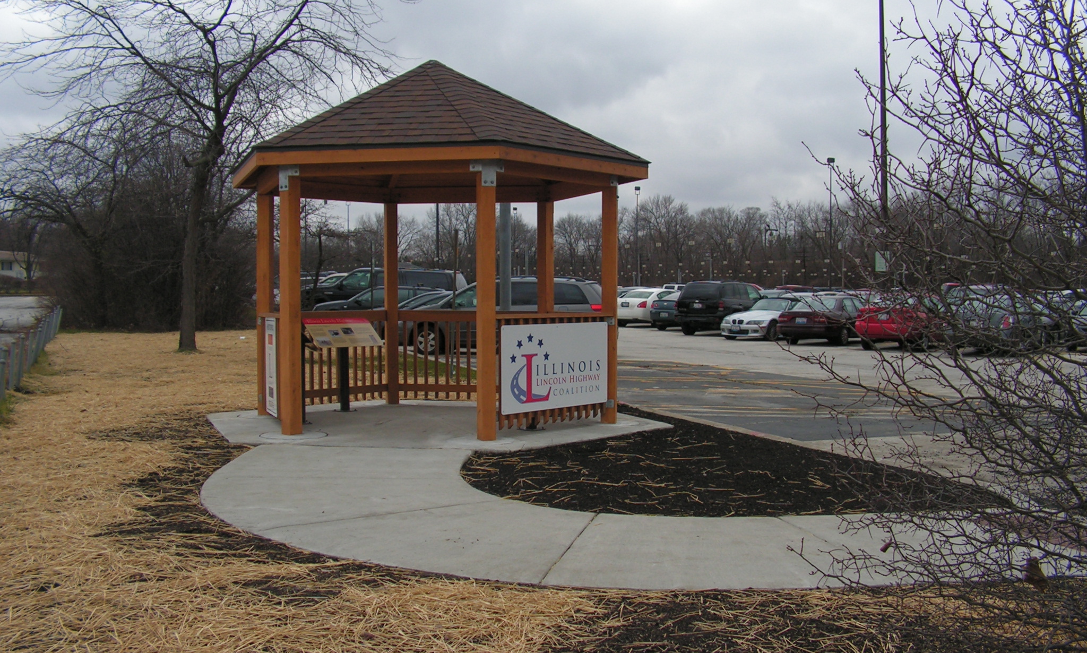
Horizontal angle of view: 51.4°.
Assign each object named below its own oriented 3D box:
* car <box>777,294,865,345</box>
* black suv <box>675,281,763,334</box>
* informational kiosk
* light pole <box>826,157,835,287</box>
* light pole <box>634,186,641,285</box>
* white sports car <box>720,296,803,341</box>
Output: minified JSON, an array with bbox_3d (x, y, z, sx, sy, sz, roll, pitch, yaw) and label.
[{"bbox_3d":[8.722,-0.196,33.686,1.730,1.410,4.720,1,2,38],"label":"car"},{"bbox_3d":[6.518,-0.648,39.792,1.900,1.860,4.870,1,2,34],"label":"black suv"},{"bbox_3d":[-1.209,-0.956,12.433,4.724,3.939,4.088,0,2,9],"label":"informational kiosk"},{"bbox_3d":[22.659,-7.210,89.019,0.600,12.200,0.500,0,2,0],"label":"light pole"},{"bbox_3d":[9.345,-7.868,112.407,0.600,12.200,0.500,0,2,0],"label":"light pole"},{"bbox_3d":[7.353,-0.257,36.584,1.700,1.290,4.050,1,2,40],"label":"white sports car"}]

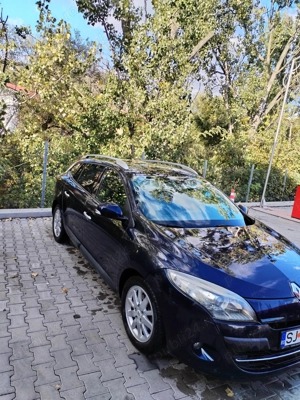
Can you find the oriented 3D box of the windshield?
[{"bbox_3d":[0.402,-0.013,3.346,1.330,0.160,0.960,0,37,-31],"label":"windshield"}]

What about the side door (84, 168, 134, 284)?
[{"bbox_3d":[-0.426,0.238,3.234,0.260,1.060,1.150,0,12,-31],"label":"side door"}]

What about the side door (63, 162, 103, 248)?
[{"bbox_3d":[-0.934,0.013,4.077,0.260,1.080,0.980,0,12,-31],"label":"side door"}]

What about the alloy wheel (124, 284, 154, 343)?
[{"bbox_3d":[-0.028,0.943,2.529,0.170,0.448,0.448,0,12,-34],"label":"alloy wheel"}]

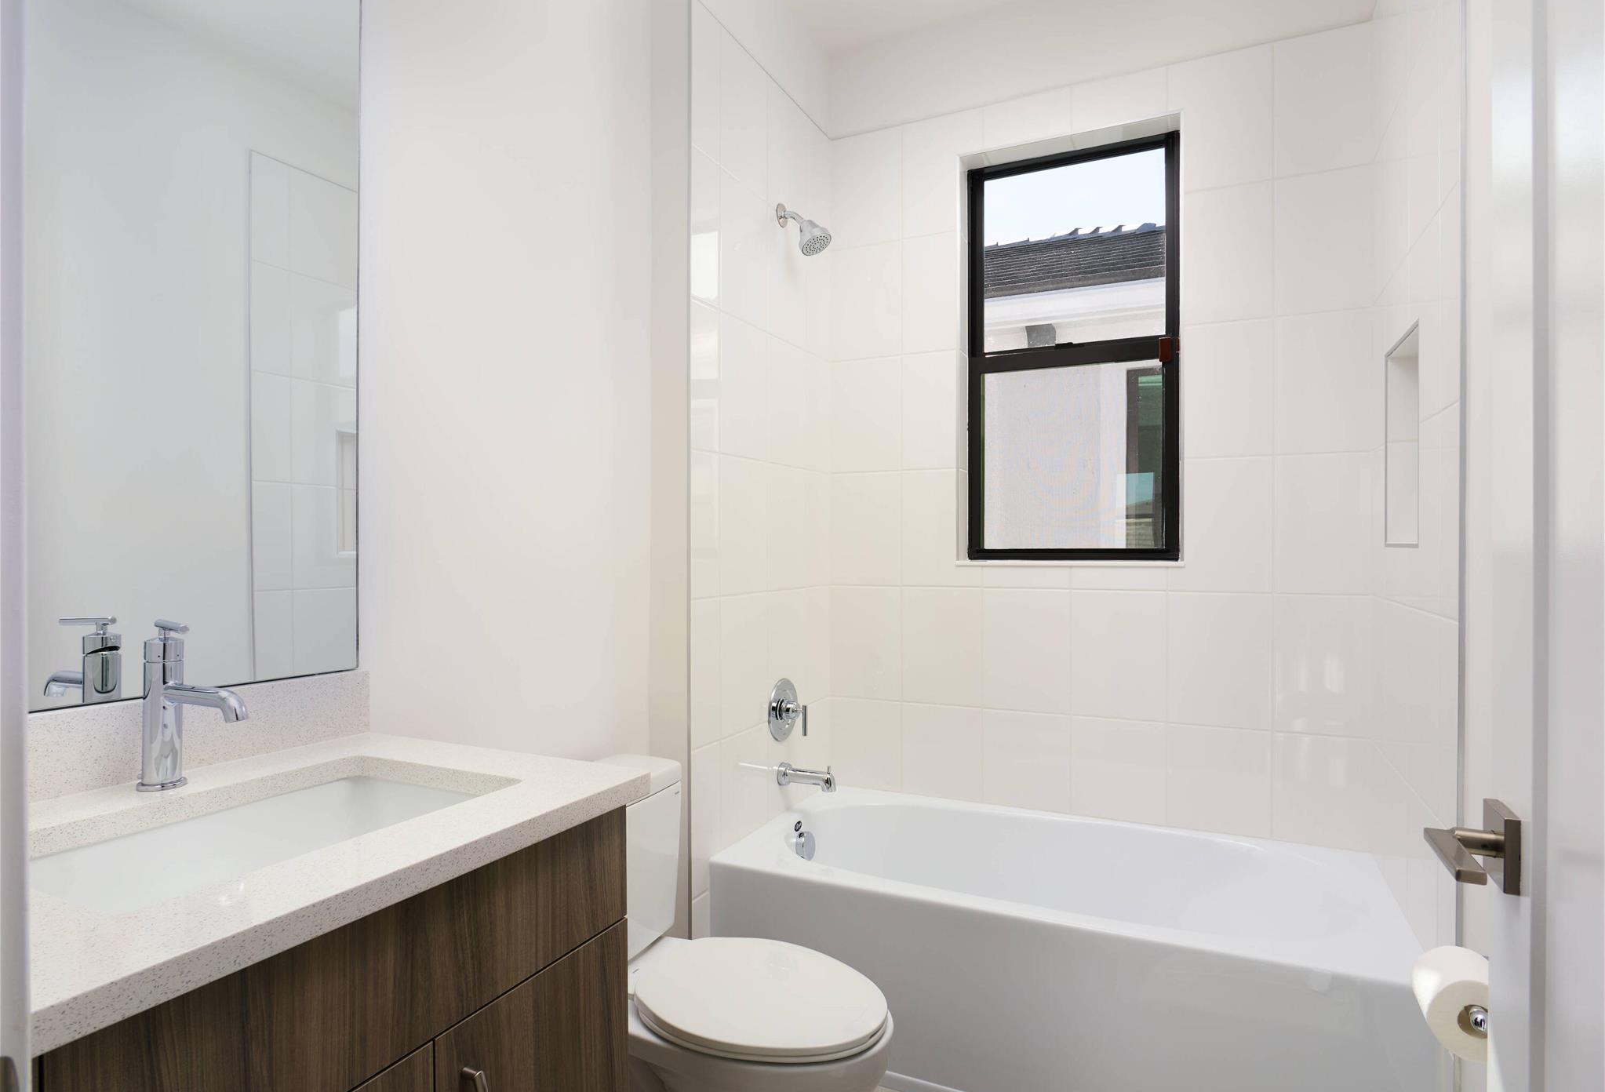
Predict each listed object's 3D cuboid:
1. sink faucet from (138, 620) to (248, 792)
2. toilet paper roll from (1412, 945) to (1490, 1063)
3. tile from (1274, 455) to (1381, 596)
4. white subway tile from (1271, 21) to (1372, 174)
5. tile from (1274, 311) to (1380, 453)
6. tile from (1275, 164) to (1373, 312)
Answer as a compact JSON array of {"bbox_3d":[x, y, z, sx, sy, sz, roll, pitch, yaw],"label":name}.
[{"bbox_3d":[-0.743,0.196,1.016,0.189,0.207,0.066,0,0,26],"label":"sink faucet"},{"bbox_3d":[0.901,0.614,1.125,0.107,0.107,0.102,0,0,26],"label":"toilet paper roll"},{"bbox_3d":[1.336,-0.055,2.151,0.215,0.362,0.010,0,0,26],"label":"tile"},{"bbox_3d":[1.326,-1.133,2.129,0.219,0.360,0.010,0,0,25],"label":"white subway tile"},{"bbox_3d":[1.336,-0.419,2.149,0.215,0.362,0.010,0,0,26],"label":"tile"},{"bbox_3d":[1.326,-0.773,2.130,0.219,0.360,0.010,0,0,25],"label":"tile"}]

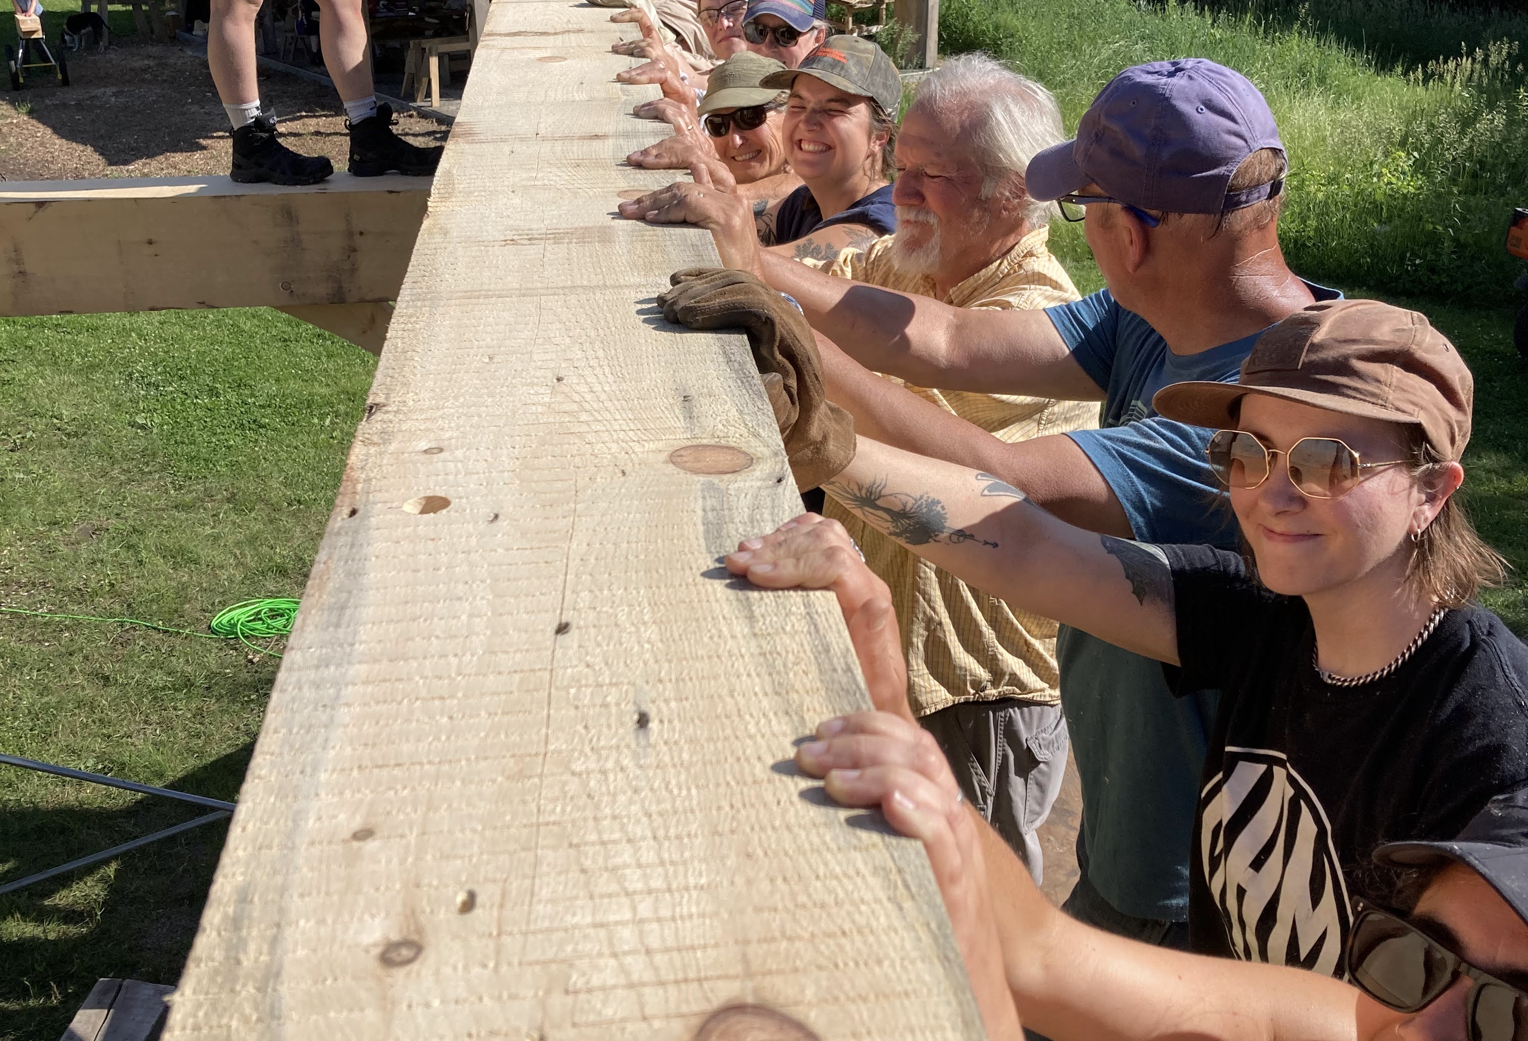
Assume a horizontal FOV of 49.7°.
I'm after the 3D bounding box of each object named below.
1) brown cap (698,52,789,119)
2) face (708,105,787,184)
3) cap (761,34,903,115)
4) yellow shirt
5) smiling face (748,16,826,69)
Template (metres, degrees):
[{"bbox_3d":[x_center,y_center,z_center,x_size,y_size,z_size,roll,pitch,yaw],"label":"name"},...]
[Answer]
[{"bbox_3d":[-0.038,-0.843,3.180,0.180,0.130,0.250,-1,16,29],"label":"brown cap"},{"bbox_3d":[-0.029,-0.724,3.170,0.145,0.170,0.140,-4,15,28],"label":"face"},{"bbox_3d":[0.112,-0.734,2.720,0.180,0.140,0.260,16,19,32],"label":"cap"},{"bbox_3d":[0.275,-0.056,2.438,0.400,0.740,0.470,-12,27,-25],"label":"yellow shirt"},{"bbox_3d":[0.040,-1.025,3.580,0.150,0.170,0.140,16,28,19],"label":"smiling face"}]

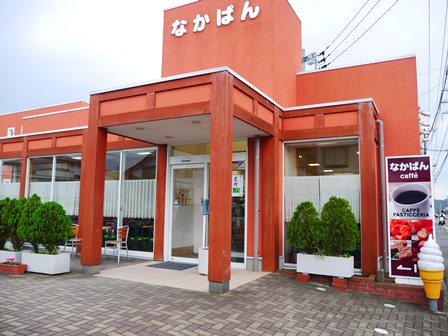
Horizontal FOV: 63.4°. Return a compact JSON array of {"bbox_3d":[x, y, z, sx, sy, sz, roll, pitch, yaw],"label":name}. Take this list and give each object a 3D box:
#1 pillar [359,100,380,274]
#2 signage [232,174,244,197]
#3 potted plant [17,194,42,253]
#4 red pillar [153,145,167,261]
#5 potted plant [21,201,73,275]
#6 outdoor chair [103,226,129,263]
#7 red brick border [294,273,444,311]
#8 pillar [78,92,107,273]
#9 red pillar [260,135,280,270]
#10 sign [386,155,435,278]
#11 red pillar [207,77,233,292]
[{"bbox_3d":[2.718,0.360,6.814,0.250,3.174,0.248,-2,-7,28],"label":"pillar"},{"bbox_3d":[0.281,0.370,7.362,0.297,0.420,0.020,-2,-7,28],"label":"signage"},{"bbox_3d":[-3.453,1.033,6.828,0.520,1.084,0.520,-2,-7,28],"label":"potted plant"},{"bbox_3d":[-1.395,0.792,8.361,0.248,2.629,0.248,-2,-7,28],"label":"red pillar"},{"bbox_3d":[-3.222,1.243,6.666,0.995,1.270,0.580,-2,-7,28],"label":"potted plant"},{"bbox_3d":[-2.319,1.645,7.902,0.430,0.760,0.400,-2,-7,28],"label":"outdoor chair"},{"bbox_3d":[2.346,1.987,6.015,2.220,0.390,0.340,-2,-7,28],"label":"red brick border"},{"bbox_3d":[-2.356,0.270,6.643,0.248,3.229,0.242,-2,-7,28],"label":"pillar"},{"bbox_3d":[0.923,0.673,7.154,0.242,2.645,0.250,-2,-7,28],"label":"red pillar"},{"bbox_3d":[2.978,0.774,5.804,0.669,1.908,0.120,-1,-6,14],"label":"sign"},{"bbox_3d":[-0.035,0.168,5.431,0.244,3.255,0.246,-2,-7,28],"label":"red pillar"}]

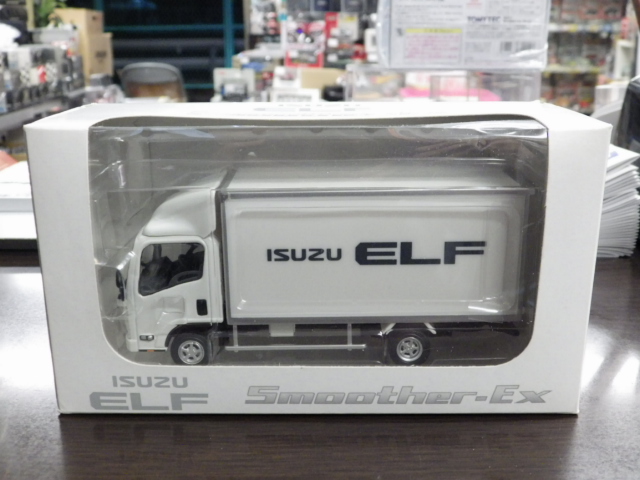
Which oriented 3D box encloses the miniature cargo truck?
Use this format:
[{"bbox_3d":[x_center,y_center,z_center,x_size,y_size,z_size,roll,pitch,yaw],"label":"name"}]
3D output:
[{"bbox_3d":[0.000,0.011,0.317,0.159,0.074,0.050,0,16,-1],"label":"miniature cargo truck"}]

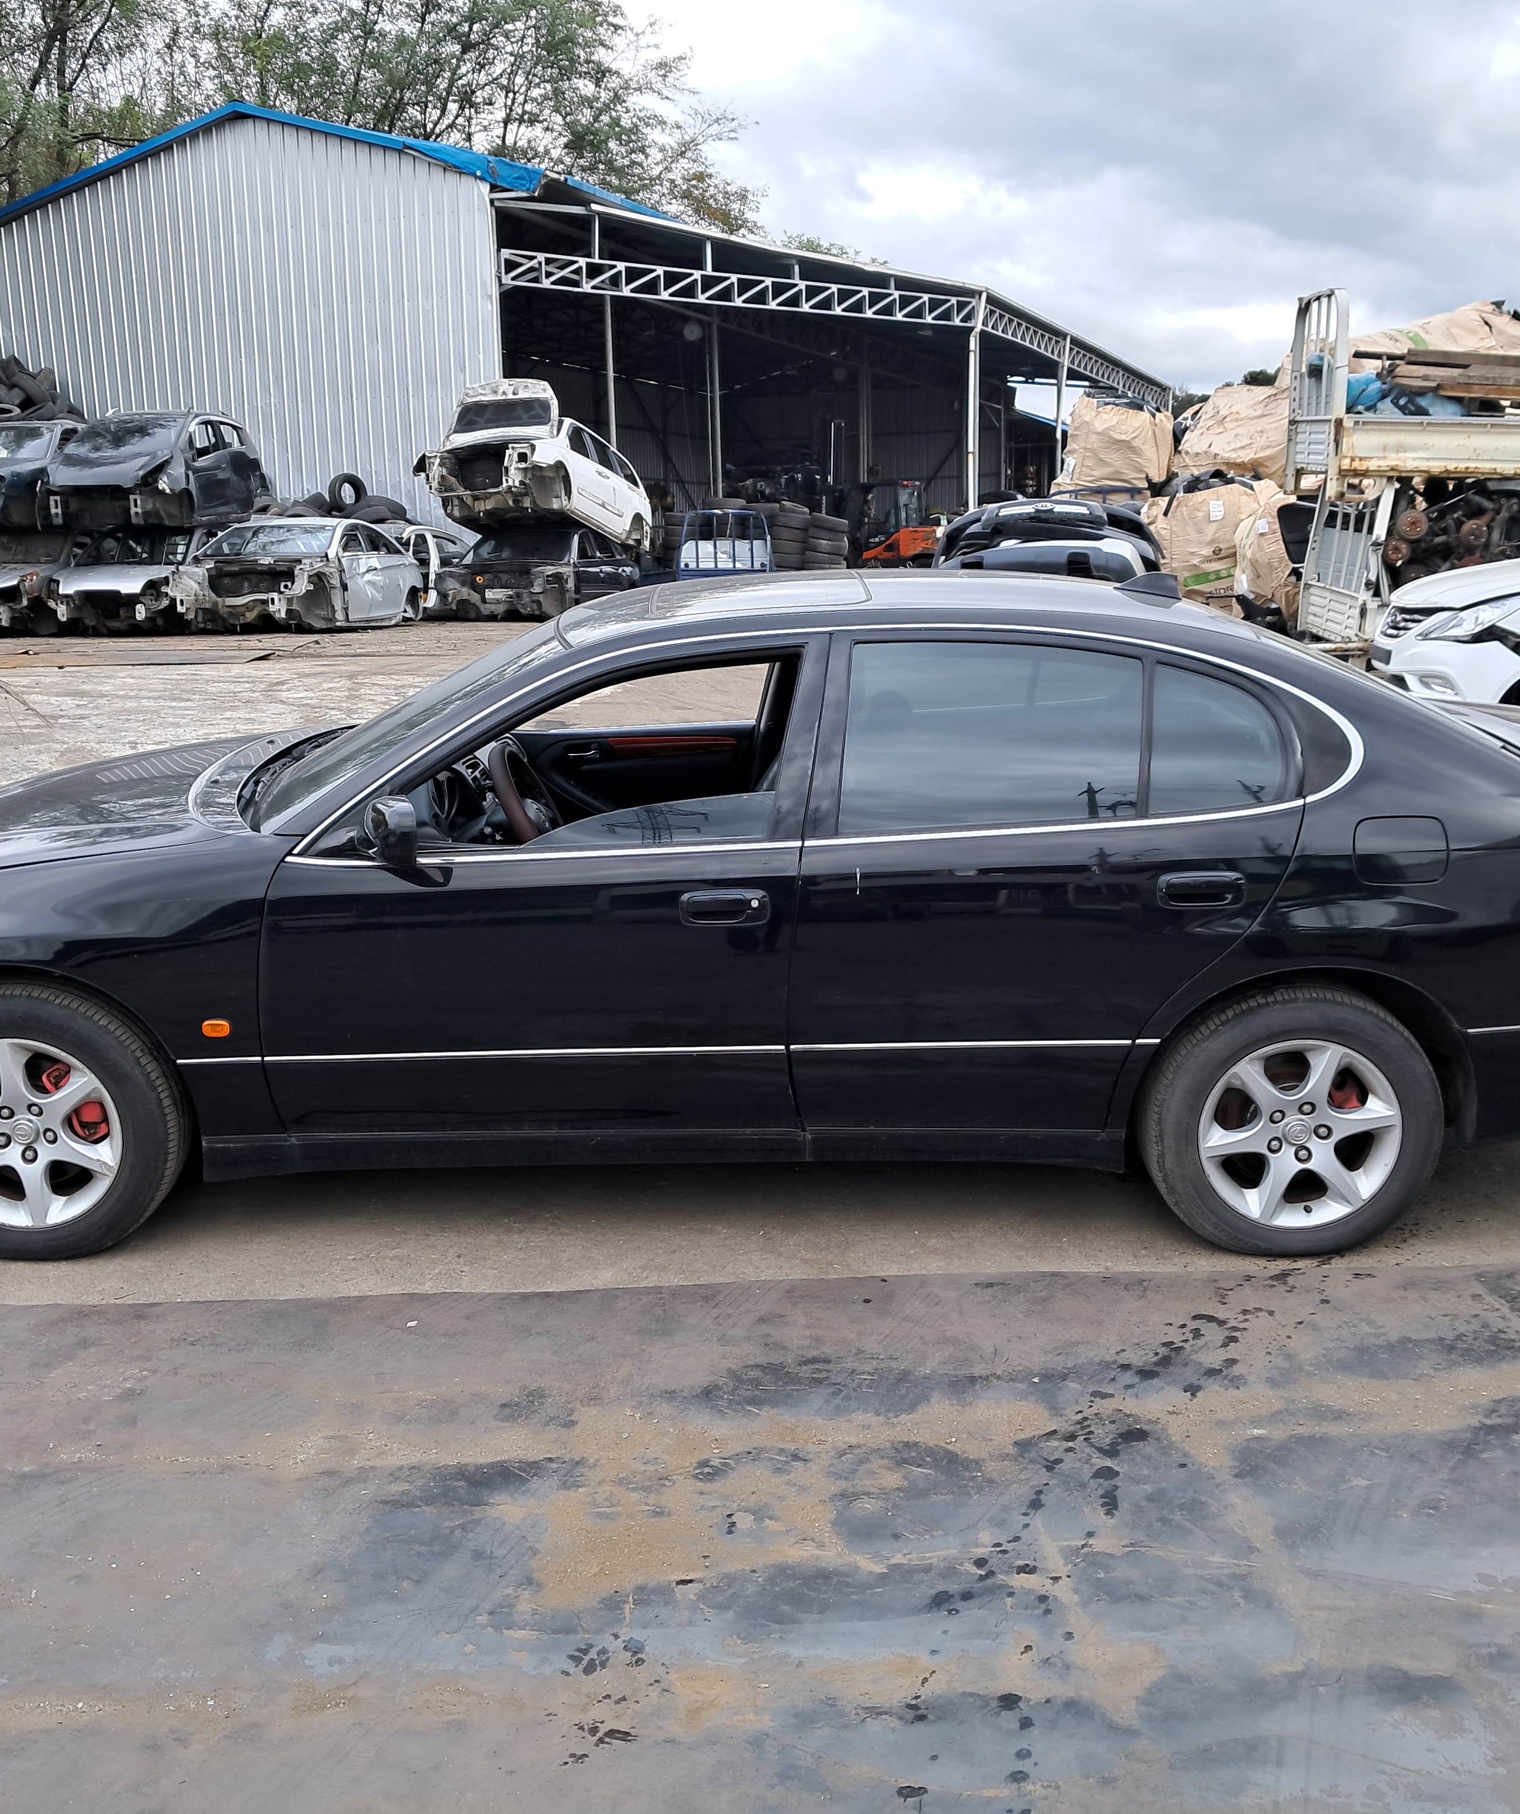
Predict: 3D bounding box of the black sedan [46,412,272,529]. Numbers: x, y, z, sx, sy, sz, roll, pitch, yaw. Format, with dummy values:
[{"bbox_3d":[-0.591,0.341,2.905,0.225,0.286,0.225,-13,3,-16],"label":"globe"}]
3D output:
[{"bbox_3d":[-7.126,-5.145,22.306,1.660,1.300,3.800,1,13,4],"label":"black sedan"}]

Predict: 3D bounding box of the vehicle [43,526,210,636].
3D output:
[{"bbox_3d":[-7.121,-3.999,22.364,1.660,1.180,3.800,1,13,5],"label":"vehicle"}]

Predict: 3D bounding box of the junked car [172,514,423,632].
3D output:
[{"bbox_3d":[-5.190,-3.891,21.673,1.820,1.240,4.400,2,13,9],"label":"junked car"}]

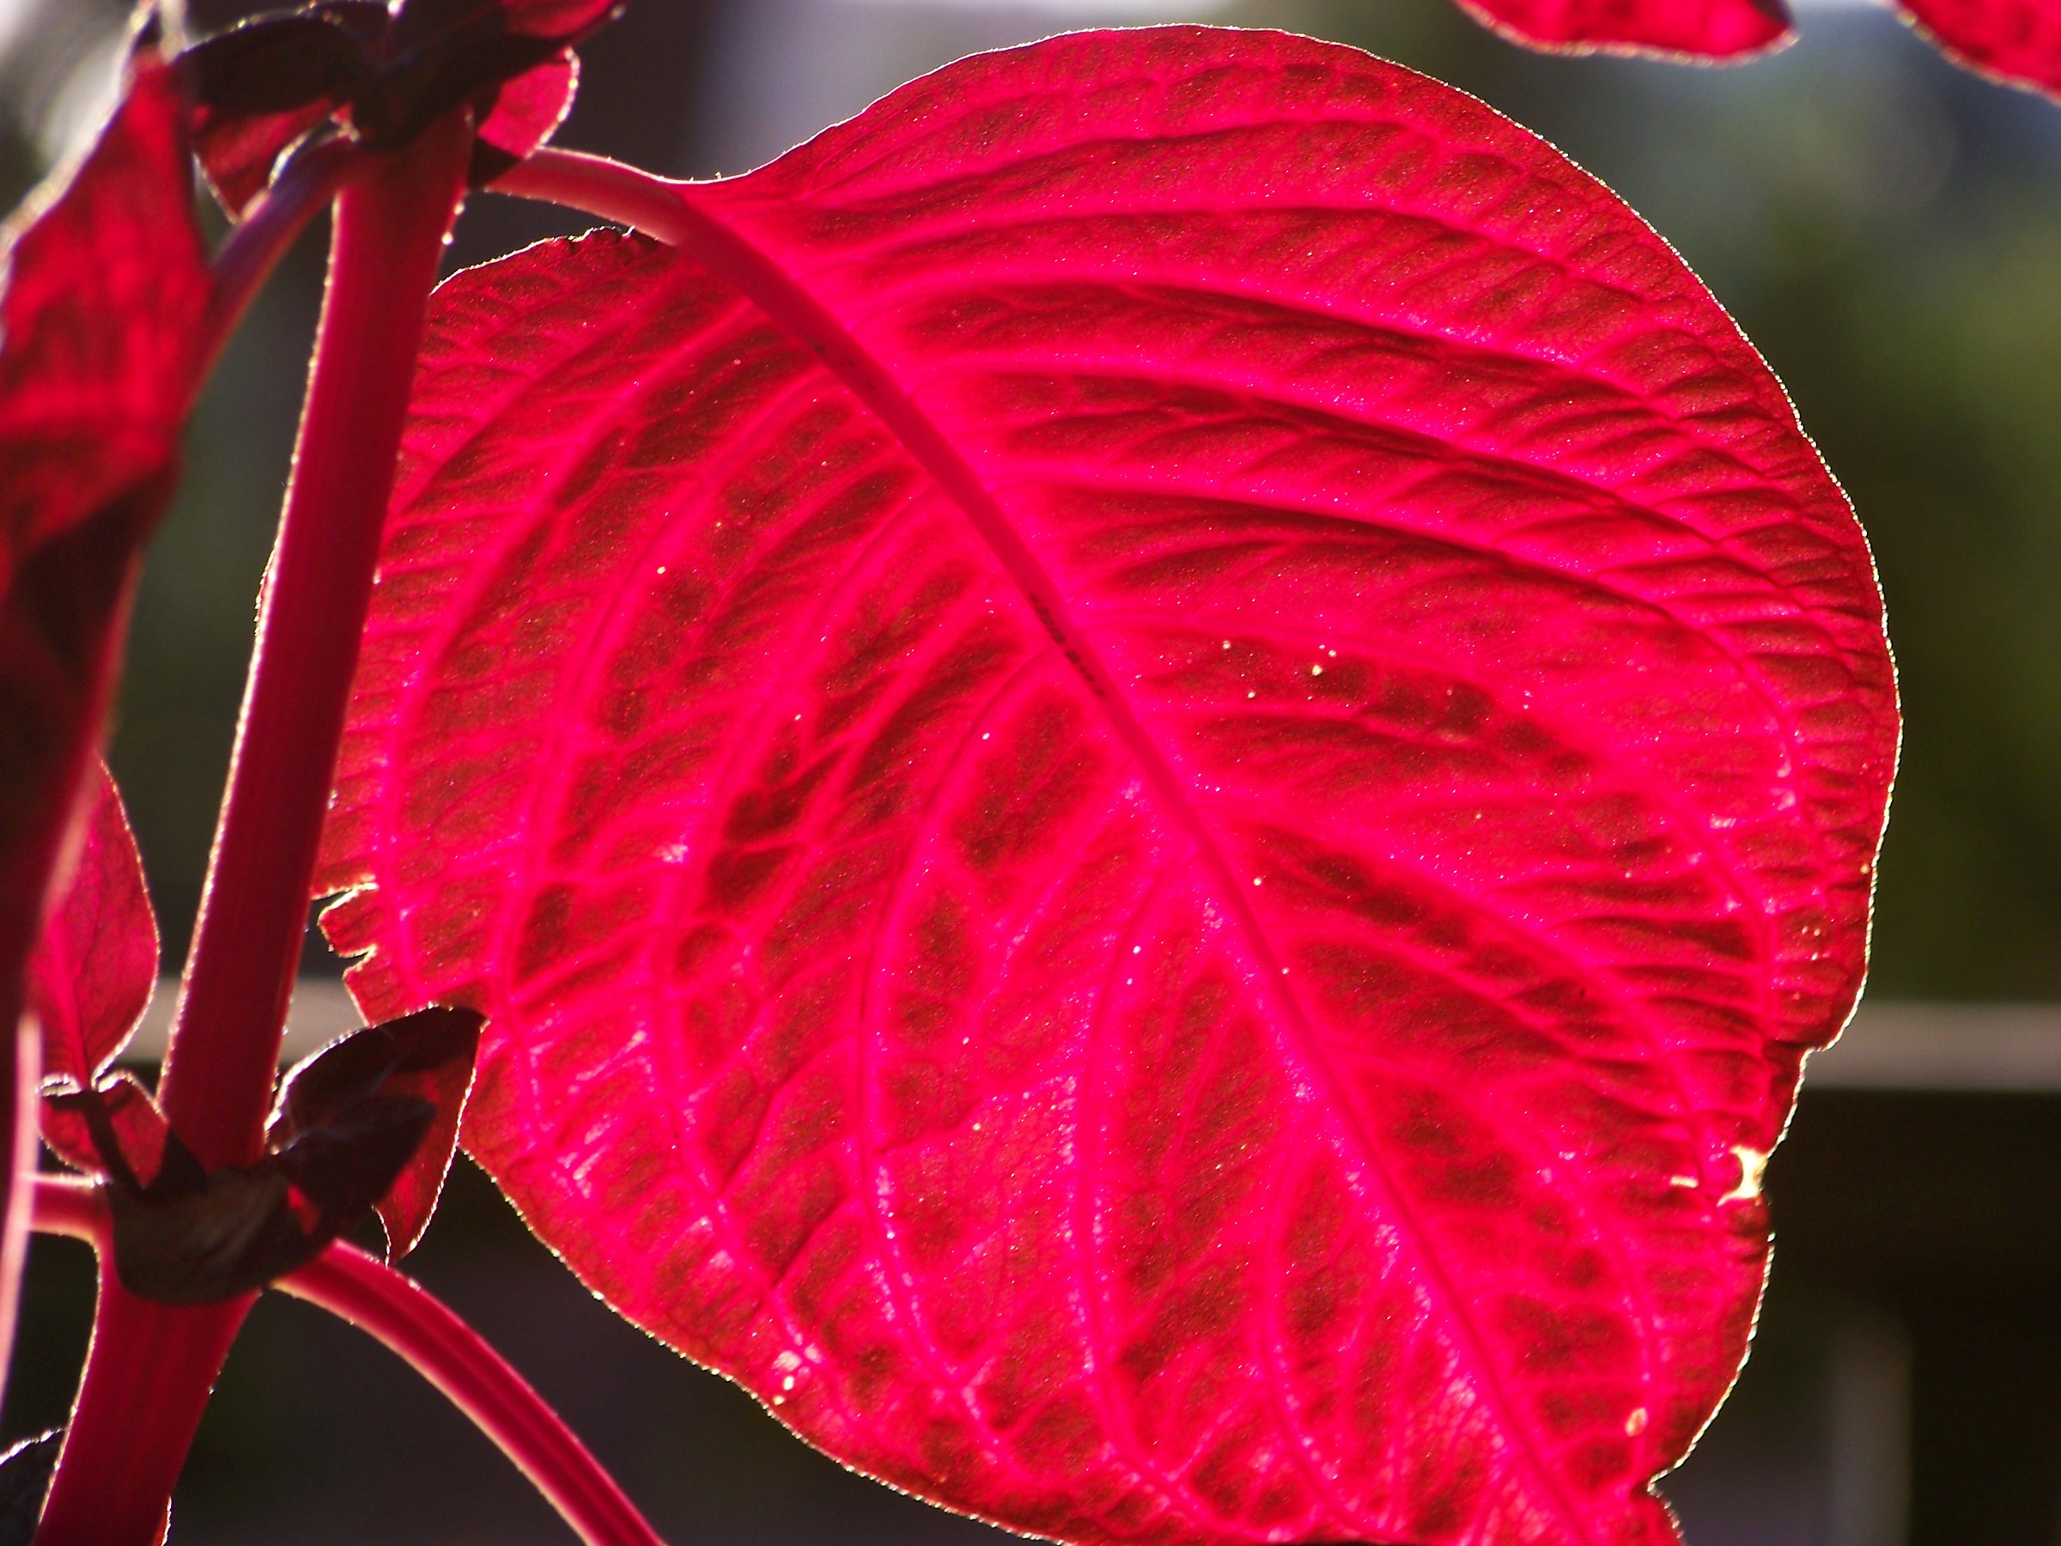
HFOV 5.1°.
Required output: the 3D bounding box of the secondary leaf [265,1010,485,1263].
[{"bbox_3d":[-0.028,0.015,1.000,0.009,0.011,0.006,0,6,0],"label":"secondary leaf"}]

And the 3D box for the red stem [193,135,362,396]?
[{"bbox_3d":[-0.032,-0.022,0.998,0.002,0.013,0.002,32,-20,0],"label":"red stem"}]

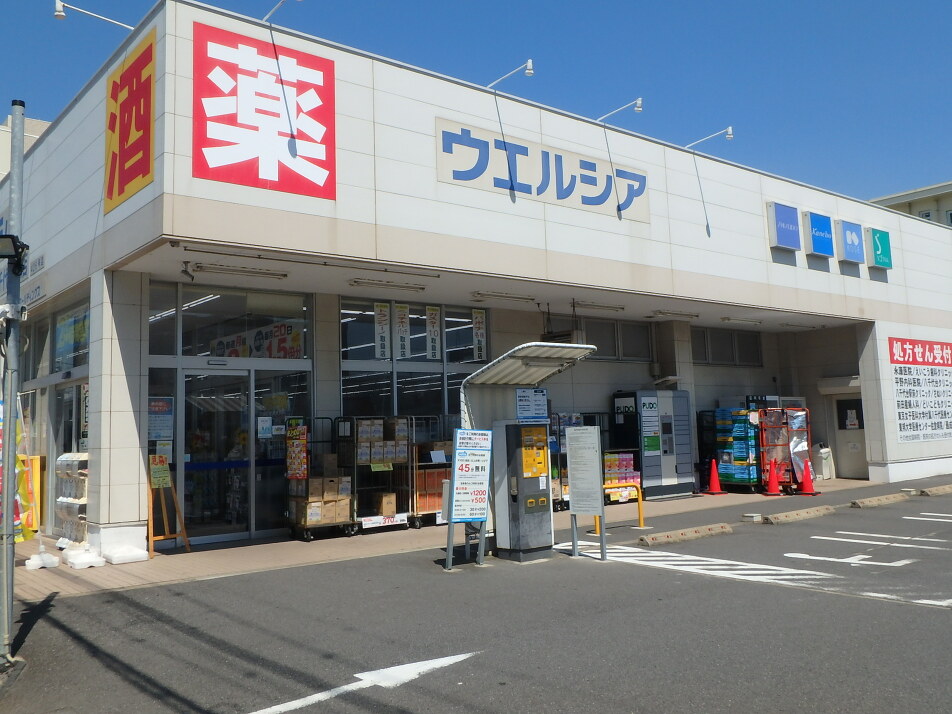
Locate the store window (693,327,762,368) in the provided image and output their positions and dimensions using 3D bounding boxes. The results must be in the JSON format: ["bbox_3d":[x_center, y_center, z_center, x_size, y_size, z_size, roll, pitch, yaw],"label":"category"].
[{"bbox_3d":[5.883,-0.238,20.229,3.170,0.890,0.100,2,-6,-39],"label":"store window"}]

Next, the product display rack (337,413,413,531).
[{"bbox_3d":[-1.580,1.782,13.021,0.897,1.676,0.617,2,-6,-39],"label":"product display rack"}]

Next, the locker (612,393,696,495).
[{"bbox_3d":[3.616,1.768,17.222,1.640,2.106,0.680,2,-6,-39],"label":"locker"}]

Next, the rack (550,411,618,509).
[{"bbox_3d":[1.734,1.905,15.654,1.103,1.680,0.632,2,-6,-39],"label":"rack"}]

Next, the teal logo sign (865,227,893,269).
[{"bbox_3d":[9.372,-2.500,19.806,0.880,0.890,0.145,2,-6,-39],"label":"teal logo sign"}]

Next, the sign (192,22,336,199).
[{"bbox_3d":[-2.494,-2.918,10.284,1.840,1.820,0.050,2,-6,-39],"label":"sign"}]

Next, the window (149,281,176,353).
[{"bbox_3d":[-4.374,-0.529,11.824,0.470,1.007,0.088,2,-6,-39],"label":"window"}]

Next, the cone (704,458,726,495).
[{"bbox_3d":[4.922,2.478,17.669,0.400,0.701,0.400,2,-6,-39],"label":"cone"}]

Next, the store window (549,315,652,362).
[{"bbox_3d":[2.593,-0.366,17.573,3.230,0.890,0.100,2,-6,-39],"label":"store window"}]

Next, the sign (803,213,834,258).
[{"bbox_3d":[7.307,-2.590,18.169,0.911,0.897,0.162,2,-6,-39],"label":"sign"}]

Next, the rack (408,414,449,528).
[{"bbox_3d":[-0.754,1.797,13.486,0.882,1.676,0.617,2,-6,-39],"label":"rack"}]

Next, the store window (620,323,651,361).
[{"bbox_3d":[3.428,-0.340,18.247,1.014,0.816,0.088,2,-6,-39],"label":"store window"}]

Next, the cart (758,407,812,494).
[{"bbox_3d":[6.359,1.916,17.456,0.810,1.721,0.620,2,-6,-39],"label":"cart"}]

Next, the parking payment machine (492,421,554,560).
[{"bbox_3d":[0.552,1.520,9.846,0.514,1.575,0.412,2,-6,-39],"label":"parking payment machine"}]

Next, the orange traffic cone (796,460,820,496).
[{"bbox_3d":[6.529,2.352,16.766,0.359,0.695,0.359,2,-6,-39],"label":"orange traffic cone"}]

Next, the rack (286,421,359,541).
[{"bbox_3d":[-2.200,1.733,12.271,0.867,1.683,0.617,2,-6,-39],"label":"rack"}]

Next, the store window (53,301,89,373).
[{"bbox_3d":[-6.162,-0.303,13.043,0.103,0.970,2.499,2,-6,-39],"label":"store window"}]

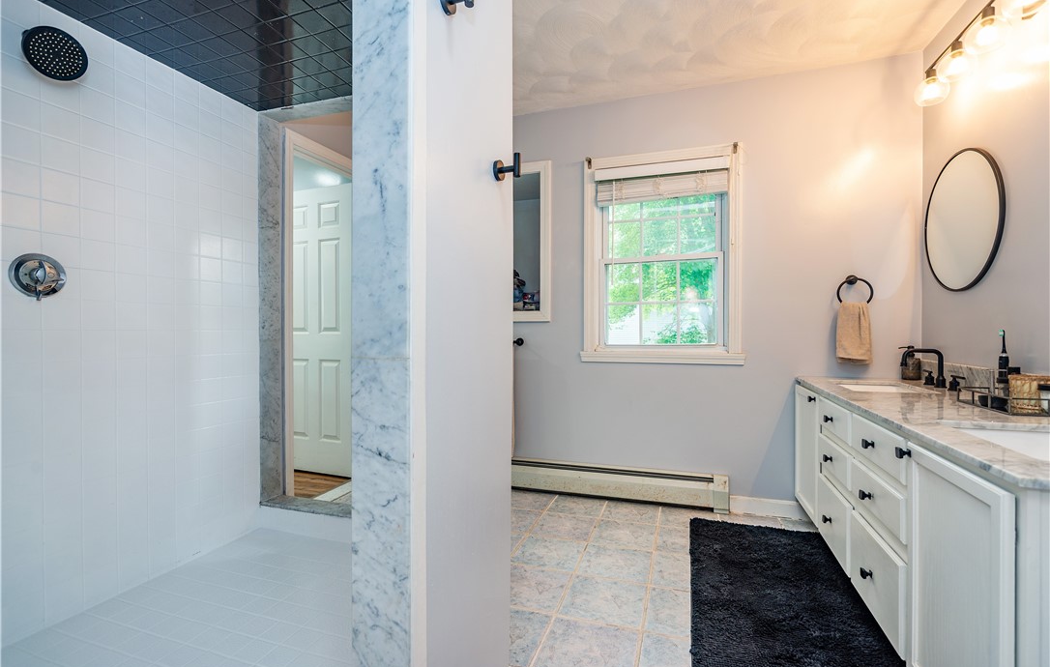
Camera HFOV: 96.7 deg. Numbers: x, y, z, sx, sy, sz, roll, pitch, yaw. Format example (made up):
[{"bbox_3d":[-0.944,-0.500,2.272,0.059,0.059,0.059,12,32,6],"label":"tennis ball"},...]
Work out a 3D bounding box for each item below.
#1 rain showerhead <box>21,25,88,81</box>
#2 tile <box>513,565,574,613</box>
[{"bbox_3d":[-1.479,-0.885,1.461,0.065,0.152,0.152,37,16,21],"label":"rain showerhead"},{"bbox_3d":[0.016,1.017,1.880,0.300,0.010,0.300,0,0,19],"label":"tile"}]

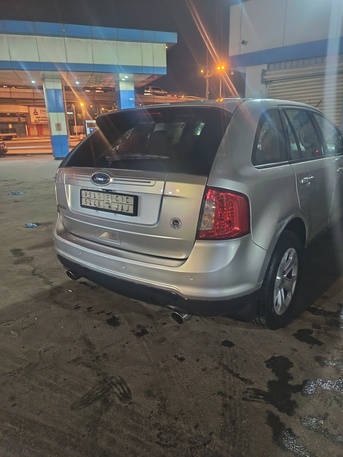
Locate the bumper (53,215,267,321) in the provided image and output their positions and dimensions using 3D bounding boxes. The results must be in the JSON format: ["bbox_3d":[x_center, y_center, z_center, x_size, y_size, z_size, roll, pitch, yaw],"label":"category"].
[{"bbox_3d":[-0.319,0.196,2.271,1.880,0.600,0.530,10,19,37],"label":"bumper"}]

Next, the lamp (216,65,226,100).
[{"bbox_3d":[6.636,-15.852,42.892,1.500,11.316,0.500,-1,15,0],"label":"lamp"}]

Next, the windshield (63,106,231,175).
[{"bbox_3d":[-0.282,-0.571,2.135,1.360,0.480,0.140,10,-21,37],"label":"windshield"}]

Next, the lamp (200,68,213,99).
[{"bbox_3d":[4.913,-16.401,45.055,1.800,11.340,0.500,-1,15,0],"label":"lamp"}]

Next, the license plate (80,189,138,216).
[{"bbox_3d":[-0.413,-0.174,2.061,0.545,0.128,0.025,10,13,37],"label":"license plate"}]

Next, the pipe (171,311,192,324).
[{"bbox_3d":[0.079,0.528,1.957,0.080,0.080,0.140,10,19,37],"label":"pipe"}]

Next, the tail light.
[{"bbox_3d":[0.289,-0.076,1.670,0.235,0.285,0.225,10,19,37],"label":"tail light"}]

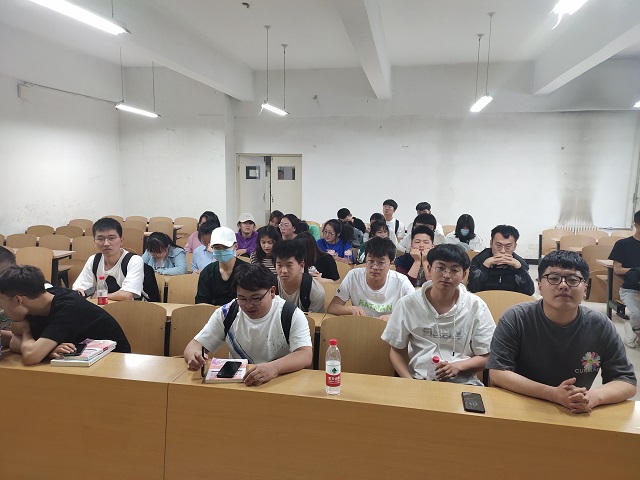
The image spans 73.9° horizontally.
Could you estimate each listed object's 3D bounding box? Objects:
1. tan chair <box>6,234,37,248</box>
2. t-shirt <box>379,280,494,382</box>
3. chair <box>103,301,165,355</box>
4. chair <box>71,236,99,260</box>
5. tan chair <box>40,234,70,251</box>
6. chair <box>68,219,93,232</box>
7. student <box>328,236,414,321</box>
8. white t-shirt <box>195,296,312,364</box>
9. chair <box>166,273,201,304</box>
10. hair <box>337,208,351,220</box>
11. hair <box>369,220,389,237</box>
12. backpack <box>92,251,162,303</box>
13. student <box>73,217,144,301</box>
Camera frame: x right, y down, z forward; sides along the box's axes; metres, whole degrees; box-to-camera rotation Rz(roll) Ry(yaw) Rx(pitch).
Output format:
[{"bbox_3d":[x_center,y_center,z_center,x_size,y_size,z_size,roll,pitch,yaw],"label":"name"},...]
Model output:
[{"bbox_3d":[-3.888,0.359,5.341,0.460,0.810,0.500,2,9,12],"label":"tan chair"},{"bbox_3d":[0.580,0.528,2.152,0.540,0.620,0.320,2,9,14],"label":"t-shirt"},{"bbox_3d":[-1.235,0.809,2.648,0.450,0.820,0.400,2,9,12],"label":"chair"},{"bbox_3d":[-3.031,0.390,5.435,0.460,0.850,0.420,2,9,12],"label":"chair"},{"bbox_3d":[-3.426,0.370,5.286,0.460,0.810,0.500,2,9,12],"label":"tan chair"},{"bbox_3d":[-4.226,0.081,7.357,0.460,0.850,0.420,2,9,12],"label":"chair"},{"bbox_3d":[0.364,0.616,2.911,0.560,1.280,0.660,2,9,12],"label":"student"},{"bbox_3d":[-0.307,0.554,2.245,0.570,0.540,0.400,2,9,12],"label":"white t-shirt"},{"bbox_3d":[-1.085,0.694,3.436,0.450,0.820,0.400,2,9,12],"label":"chair"},{"bbox_3d":[0.334,-0.355,6.042,0.210,0.170,0.180,-8,12,-43],"label":"hair"},{"bbox_3d":[0.615,-0.110,4.471,0.200,0.200,0.220,0,9,-3],"label":"hair"},{"bbox_3d":[-1.506,0.350,3.415,0.430,0.490,0.300,2,9,12],"label":"backpack"},{"bbox_3d":[-1.610,0.482,3.333,0.570,1.320,0.660,2,9,12],"label":"student"}]

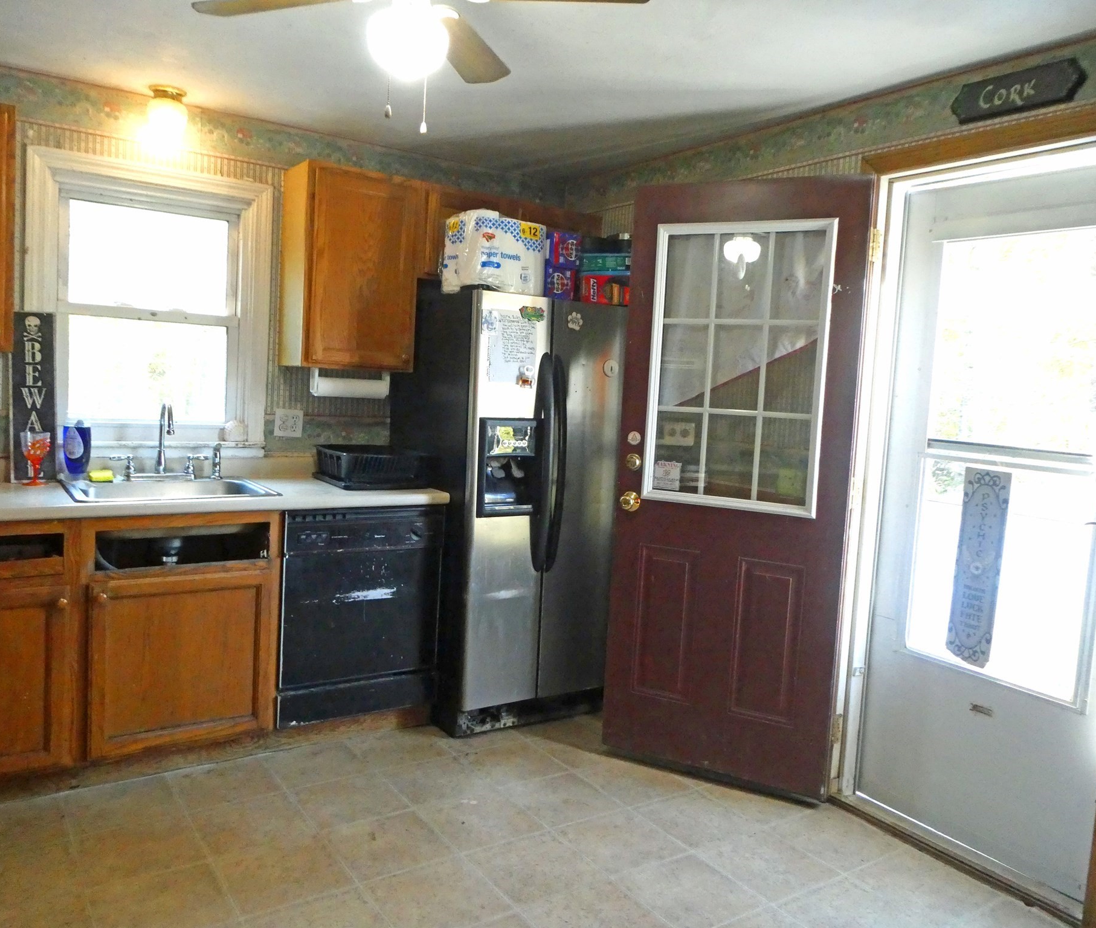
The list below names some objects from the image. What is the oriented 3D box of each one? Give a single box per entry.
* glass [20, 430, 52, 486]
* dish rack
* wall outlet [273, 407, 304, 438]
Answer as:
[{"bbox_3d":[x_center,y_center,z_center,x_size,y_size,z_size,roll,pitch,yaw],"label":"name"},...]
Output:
[{"bbox_3d":[-1.728,-0.020,2.894,0.088,0.183,0.088,-1,6,-34],"label":"glass"},{"bbox_3d":[-0.722,0.009,3.449,0.335,0.135,0.420,-1,6,-34],"label":"dish rack"},{"bbox_3d":[-1.058,-0.166,3.508,0.115,0.112,0.012,-1,6,-34],"label":"wall outlet"}]

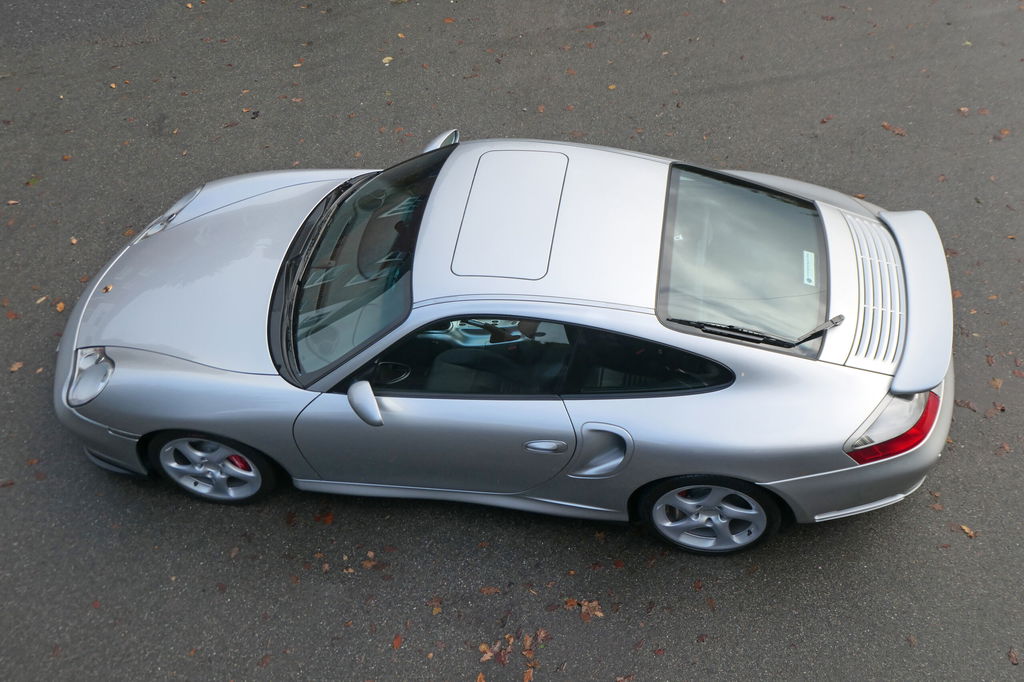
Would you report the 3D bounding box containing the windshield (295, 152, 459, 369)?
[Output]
[{"bbox_3d":[-0.620,-0.473,5.165,0.700,0.190,1.400,-17,41,29],"label":"windshield"}]

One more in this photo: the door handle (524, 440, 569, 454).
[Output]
[{"bbox_3d":[0.136,0.457,4.713,0.200,0.050,0.040,3,42,11],"label":"door handle"}]

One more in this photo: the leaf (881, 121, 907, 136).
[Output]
[{"bbox_3d":[2.386,-1.322,6.912,0.085,0.030,0.175,-37,54,-23],"label":"leaf"}]

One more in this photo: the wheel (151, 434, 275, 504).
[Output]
[{"bbox_3d":[-1.424,0.535,5.356,0.635,0.635,0.230,1,48,9],"label":"wheel"}]

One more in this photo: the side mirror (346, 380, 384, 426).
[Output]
[{"bbox_3d":[-0.622,0.272,4.650,0.145,0.140,0.215,-11,48,-3],"label":"side mirror"}]

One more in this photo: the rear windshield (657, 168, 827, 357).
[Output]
[{"bbox_3d":[1.027,-0.382,4.857,0.750,0.090,1.090,15,49,-3],"label":"rear windshield"}]

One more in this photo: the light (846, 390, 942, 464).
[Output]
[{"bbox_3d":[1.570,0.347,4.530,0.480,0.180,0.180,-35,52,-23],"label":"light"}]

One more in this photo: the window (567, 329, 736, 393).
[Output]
[{"bbox_3d":[0.548,0.057,4.559,0.711,0.318,0.080,-6,14,5],"label":"window"}]

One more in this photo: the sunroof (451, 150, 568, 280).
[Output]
[{"bbox_3d":[-0.007,-0.579,4.877,0.420,0.050,0.810,3,49,10],"label":"sunroof"}]

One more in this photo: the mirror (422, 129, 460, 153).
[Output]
[{"bbox_3d":[-0.377,-1.033,5.785,0.150,0.140,0.215,12,51,18],"label":"mirror"}]

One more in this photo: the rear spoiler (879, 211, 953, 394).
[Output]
[{"bbox_3d":[1.771,-0.215,4.858,0.280,0.130,1.130,3,48,11],"label":"rear spoiler"}]

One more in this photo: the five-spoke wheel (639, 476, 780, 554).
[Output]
[{"bbox_3d":[0.881,0.672,4.919,0.635,0.635,0.280,3,49,10],"label":"five-spoke wheel"}]

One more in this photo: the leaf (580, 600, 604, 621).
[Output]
[{"bbox_3d":[0.358,1.197,4.928,0.110,0.025,0.105,3,49,10],"label":"leaf"}]

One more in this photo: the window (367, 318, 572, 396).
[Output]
[{"bbox_3d":[-0.205,0.070,4.653,0.886,0.352,0.080,0,13,10],"label":"window"}]

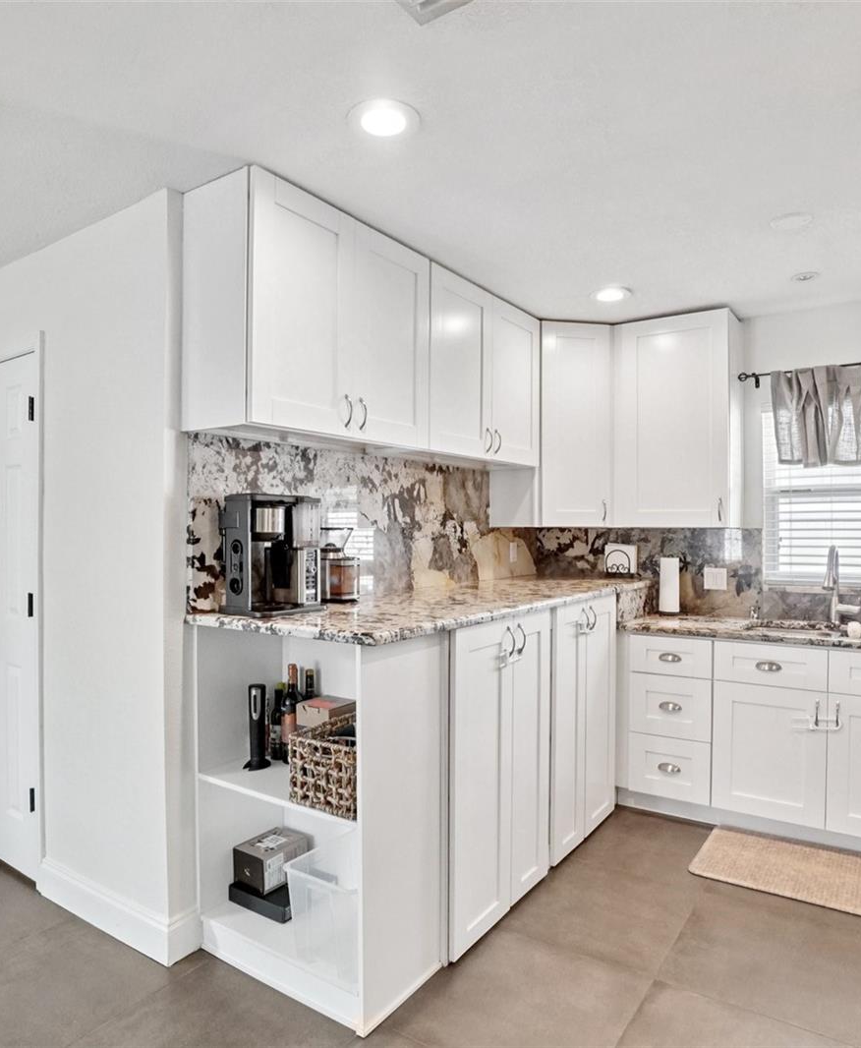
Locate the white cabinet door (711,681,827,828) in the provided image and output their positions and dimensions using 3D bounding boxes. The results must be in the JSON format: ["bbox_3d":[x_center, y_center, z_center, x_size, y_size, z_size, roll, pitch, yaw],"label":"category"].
[{"bbox_3d":[1.478,0.995,2.872,0.447,0.577,0.022,0,0,30],"label":"white cabinet door"}]

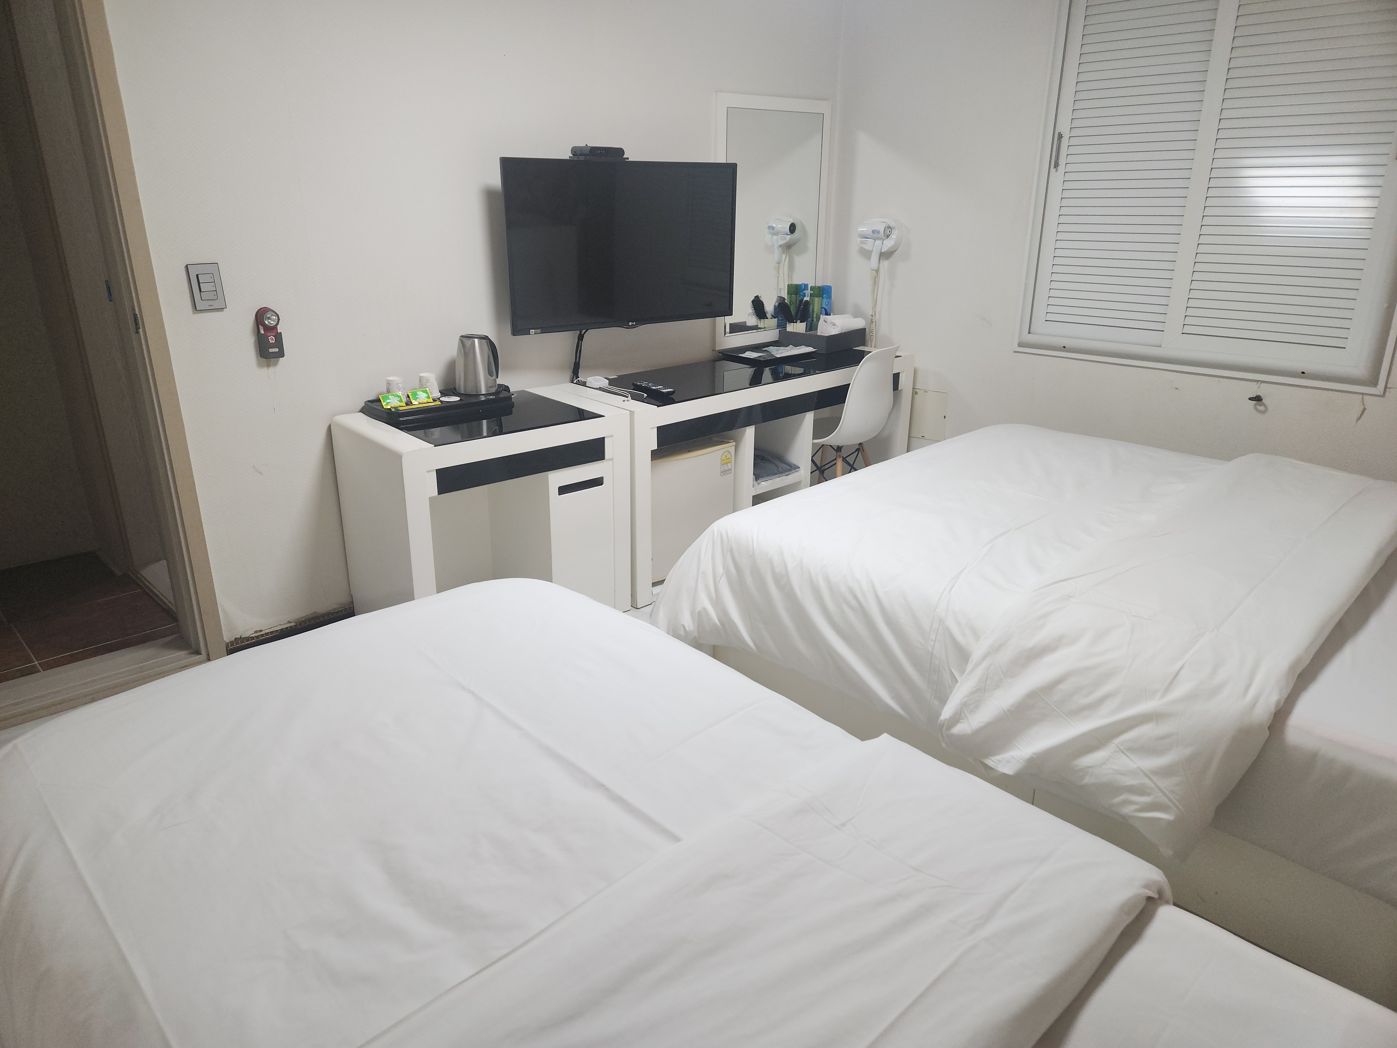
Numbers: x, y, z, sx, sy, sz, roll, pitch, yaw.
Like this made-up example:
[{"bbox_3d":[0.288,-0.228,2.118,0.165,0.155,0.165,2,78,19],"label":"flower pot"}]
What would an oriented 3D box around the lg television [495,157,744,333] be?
[{"bbox_3d":[-0.263,-1.008,3.352,0.960,0.566,0.060,-13,24,-34],"label":"lg television"}]

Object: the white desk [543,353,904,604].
[{"bbox_3d":[0.206,-0.287,3.921,1.638,0.730,0.492,-18,27,-41],"label":"white desk"}]

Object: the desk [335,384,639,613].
[{"bbox_3d":[-0.700,-0.012,3.140,0.804,0.730,0.506,-16,26,-39],"label":"desk"}]

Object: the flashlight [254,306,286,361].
[{"bbox_3d":[-1.252,-0.556,2.709,0.062,0.148,0.054,-17,27,-40],"label":"flashlight"}]

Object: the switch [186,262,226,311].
[{"bbox_3d":[-1.367,-0.660,2.582,0.078,0.121,0.012,-17,27,-40],"label":"switch"}]

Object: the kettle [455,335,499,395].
[{"bbox_3d":[-0.737,-0.535,3.099,0.138,0.181,0.175,15,24,34],"label":"kettle"}]

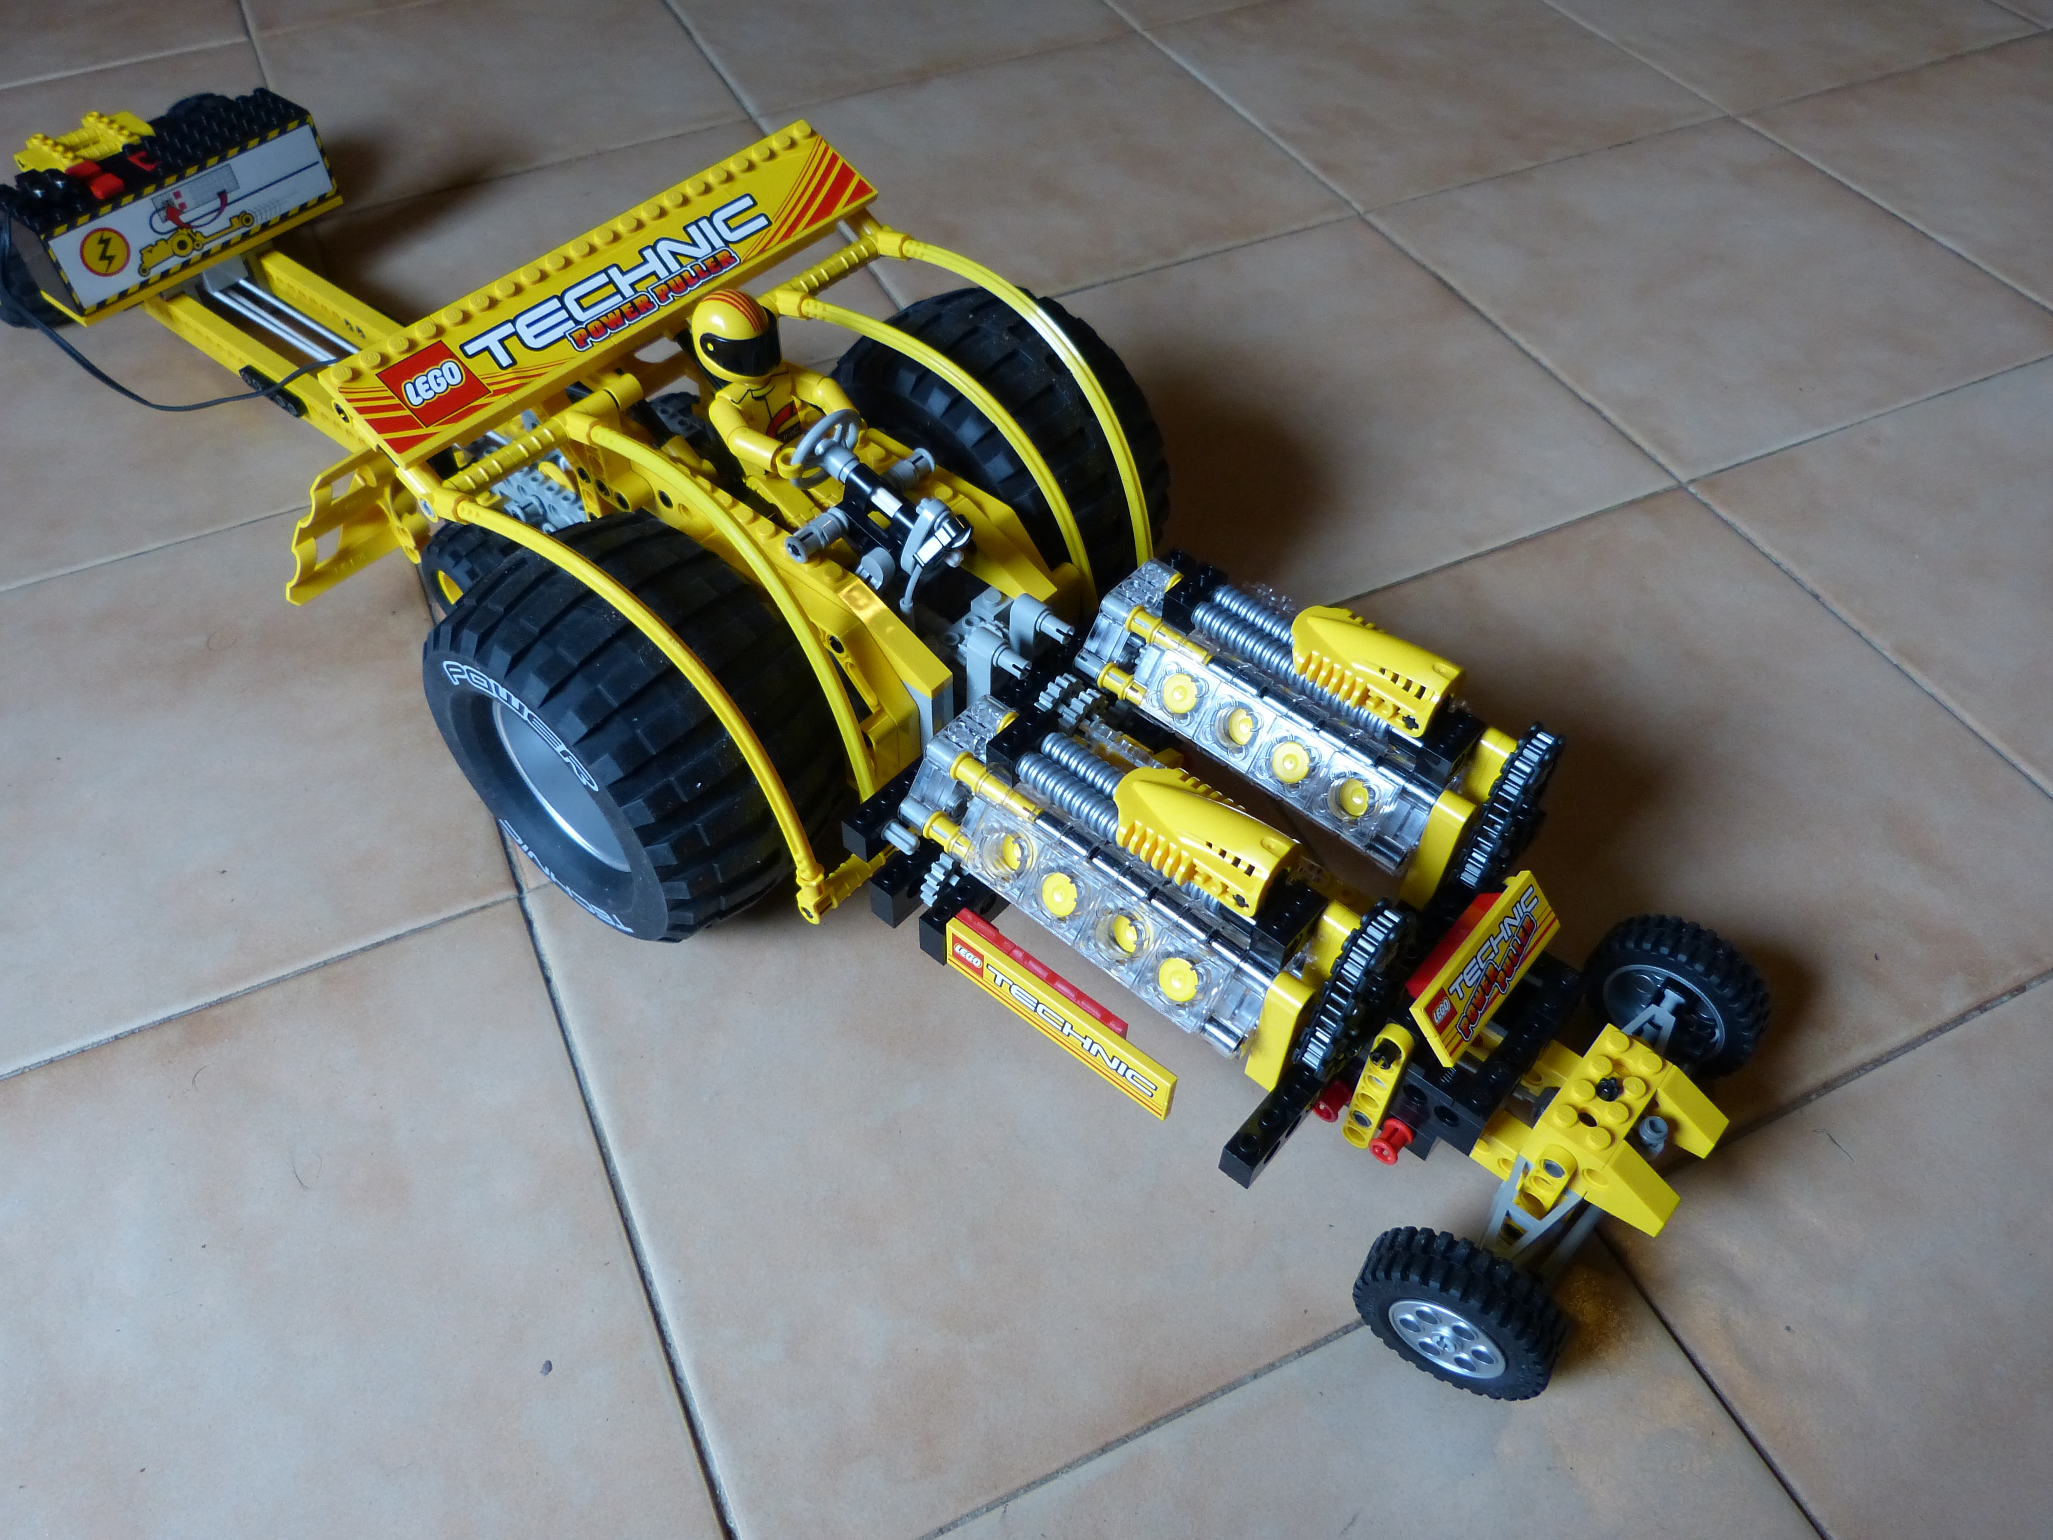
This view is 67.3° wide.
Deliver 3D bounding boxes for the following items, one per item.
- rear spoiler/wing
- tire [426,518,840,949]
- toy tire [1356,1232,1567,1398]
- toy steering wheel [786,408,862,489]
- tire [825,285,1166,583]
[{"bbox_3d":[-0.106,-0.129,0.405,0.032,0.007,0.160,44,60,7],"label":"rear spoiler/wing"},{"bbox_3d":[-0.101,-0.010,0.403,0.108,0.108,0.061,32,57,26],"label":"tire"},{"bbox_3d":[0.093,0.117,0.331,0.043,0.043,0.015,25,54,21],"label":"toy tire"},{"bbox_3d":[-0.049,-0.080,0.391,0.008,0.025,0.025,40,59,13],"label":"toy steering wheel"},{"bbox_3d":[-0.012,-0.089,0.470,0.108,0.108,0.061,32,57,26],"label":"tire"}]

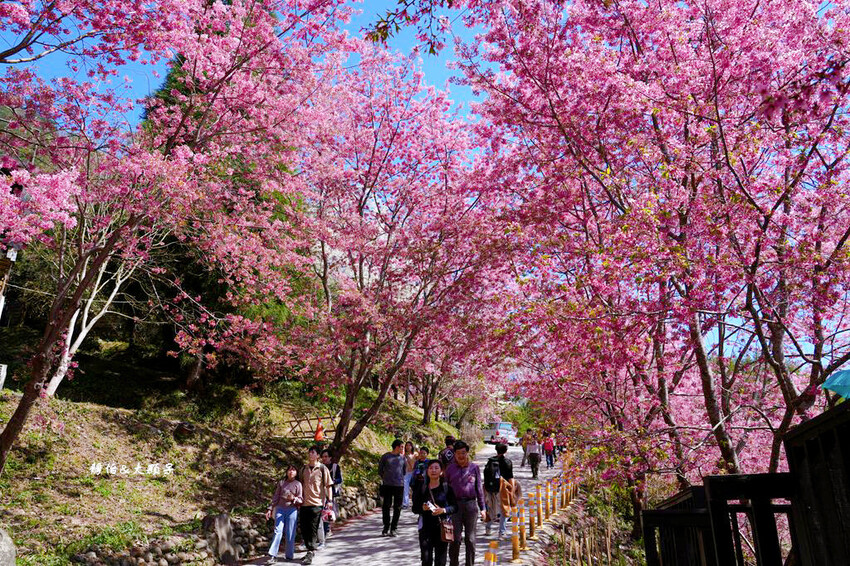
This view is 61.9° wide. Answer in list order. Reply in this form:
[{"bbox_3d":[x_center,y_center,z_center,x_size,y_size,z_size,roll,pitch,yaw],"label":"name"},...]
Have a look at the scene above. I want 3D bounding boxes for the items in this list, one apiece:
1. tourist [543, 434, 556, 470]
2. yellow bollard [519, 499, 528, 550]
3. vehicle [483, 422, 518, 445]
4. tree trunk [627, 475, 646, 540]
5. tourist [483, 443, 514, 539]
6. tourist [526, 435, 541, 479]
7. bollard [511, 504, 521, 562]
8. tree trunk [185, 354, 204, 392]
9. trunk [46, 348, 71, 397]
[{"bbox_3d":[5.780,7.877,33.000,0.500,1.630,0.420,-4,-19,11],"label":"tourist"},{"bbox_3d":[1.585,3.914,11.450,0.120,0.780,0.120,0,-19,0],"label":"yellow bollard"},{"bbox_3d":[6.132,12.263,57.500,1.800,1.800,4.500,2,-14,-10],"label":"vehicle"},{"bbox_3d":[4.311,4.618,14.500,0.250,1.350,0.250,0,-19,0],"label":"tree trunk"},{"bbox_3d":[1.380,3.859,13.200,0.540,1.710,0.460,-7,-20,21],"label":"tourist"},{"bbox_3d":[4.145,6.567,26.800,0.500,1.660,0.400,-4,-19,11],"label":"tourist"},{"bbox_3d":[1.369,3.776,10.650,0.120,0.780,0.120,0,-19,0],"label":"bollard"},{"bbox_3d":[-7.488,2.940,23.000,0.500,1.300,0.450,0,-19,0],"label":"tree trunk"},{"bbox_3d":[-8.788,2.149,17.000,0.450,1.200,0.400,0,-19,0],"label":"trunk"}]

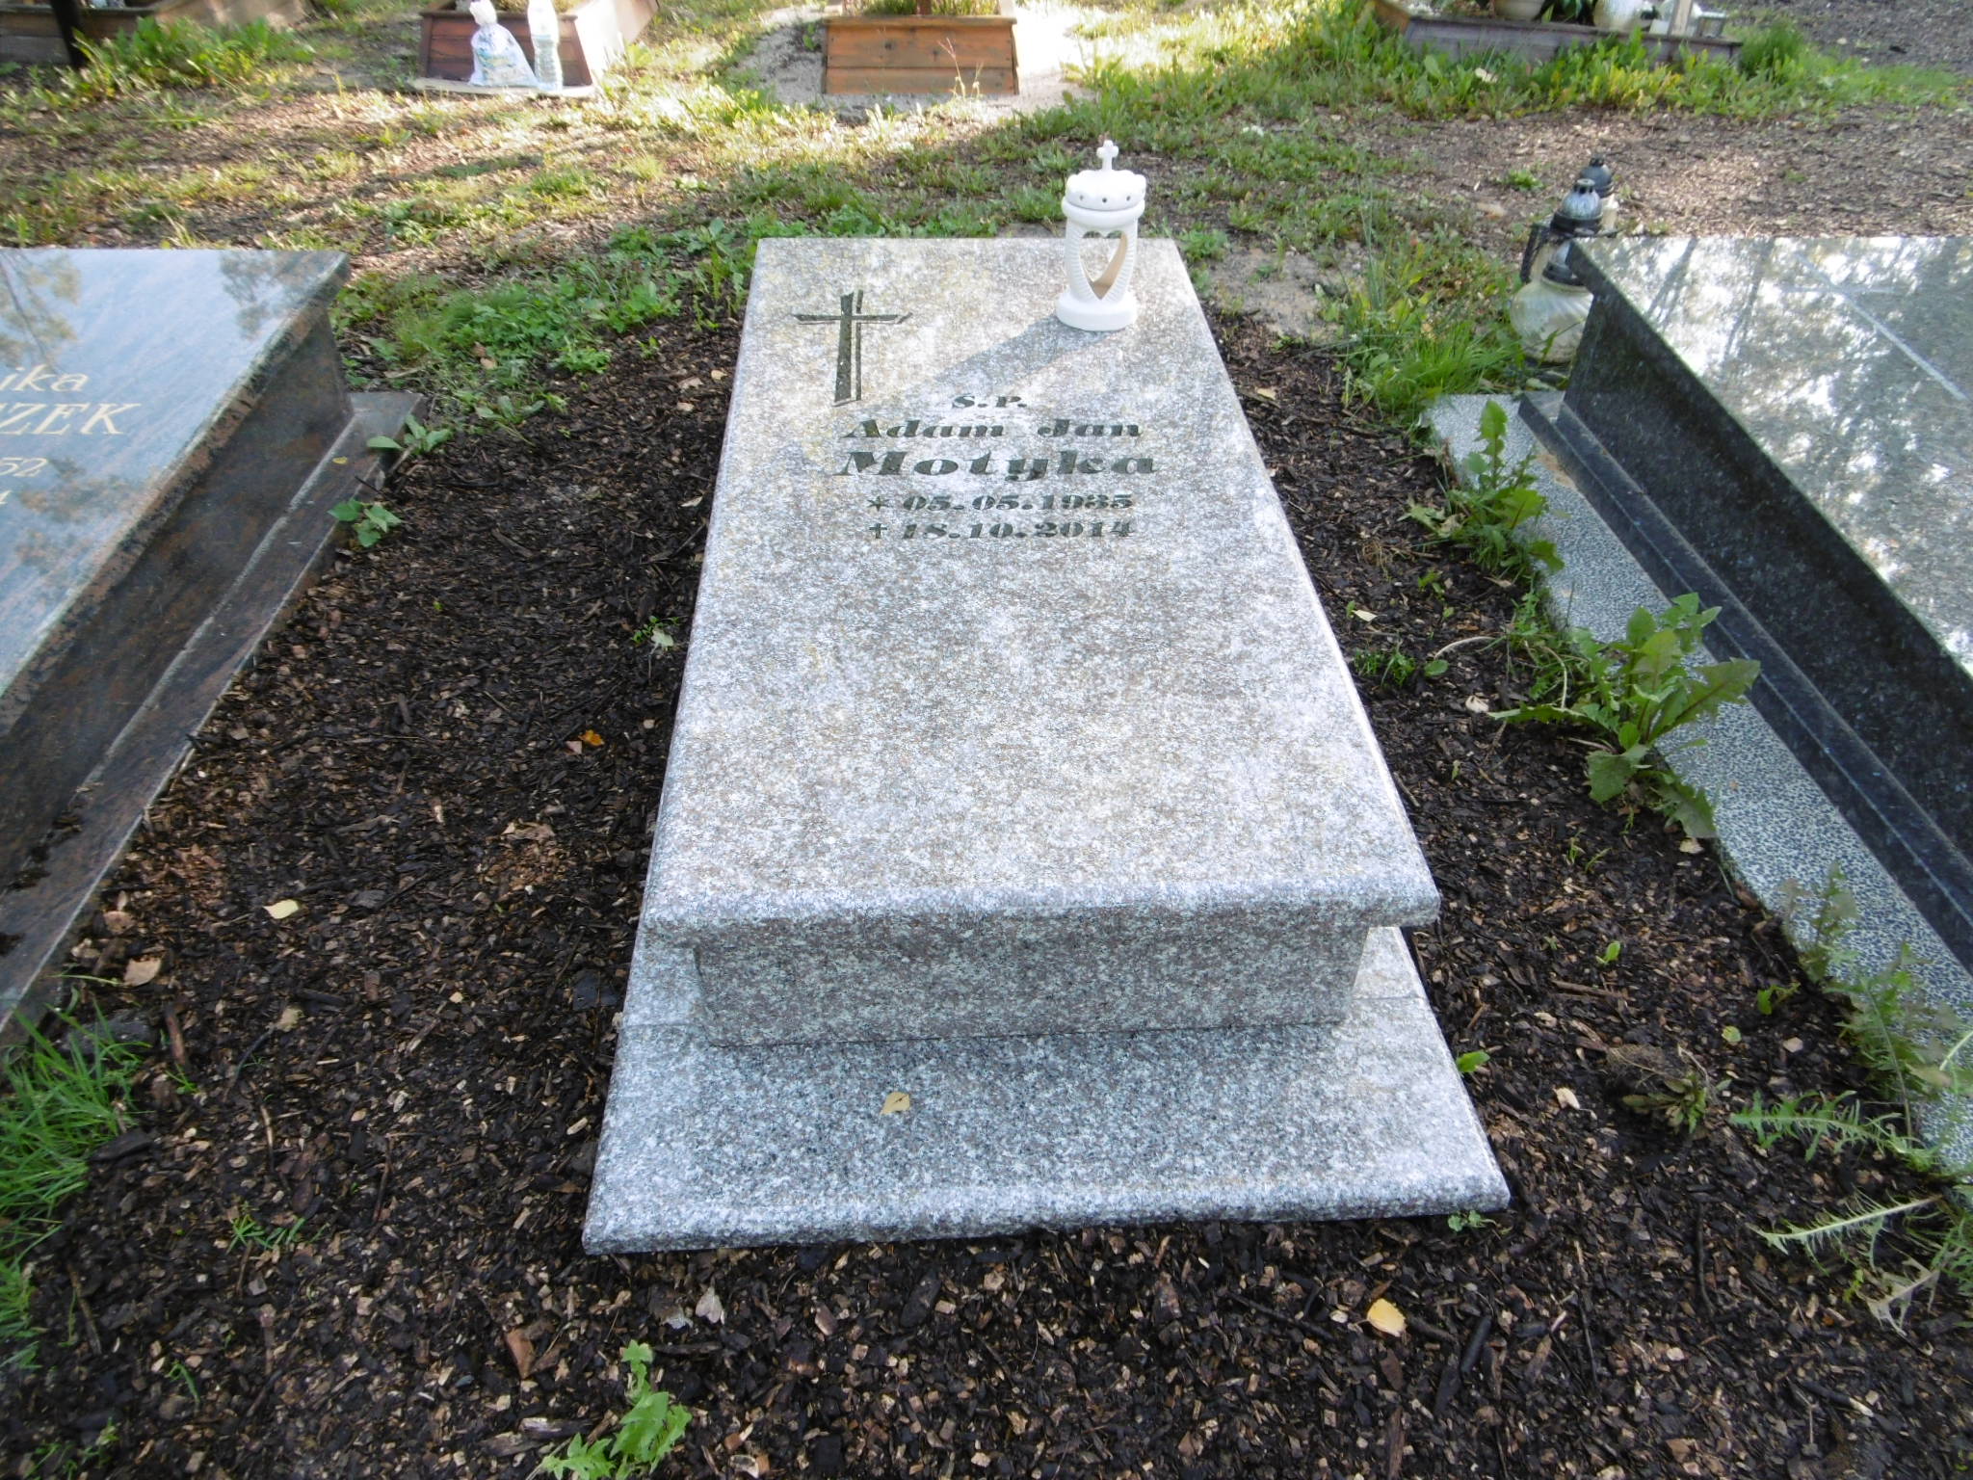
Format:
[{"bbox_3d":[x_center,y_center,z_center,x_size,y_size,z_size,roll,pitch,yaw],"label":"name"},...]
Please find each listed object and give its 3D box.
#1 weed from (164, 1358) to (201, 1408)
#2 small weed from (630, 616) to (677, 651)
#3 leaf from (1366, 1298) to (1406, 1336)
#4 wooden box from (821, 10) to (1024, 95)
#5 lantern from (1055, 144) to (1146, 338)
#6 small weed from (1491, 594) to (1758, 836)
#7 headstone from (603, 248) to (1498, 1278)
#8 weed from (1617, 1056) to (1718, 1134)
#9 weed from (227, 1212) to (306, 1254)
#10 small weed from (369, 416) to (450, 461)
[{"bbox_3d":[-0.793,0.635,1.351,0.028,0.030,0.036,-1,39,-4],"label":"weed"},{"bbox_3d":[-0.537,-0.177,2.200,0.075,0.026,0.065,-1,39,-3],"label":"small weed"},{"bbox_3d":[0.388,0.557,1.326,0.038,0.008,0.028,28,46,29],"label":"leaf"},{"bbox_3d":[-0.269,-2.770,5.261,0.697,0.250,1.200,-1,39,-3],"label":"wooden box"},{"bbox_3d":[0.198,-0.852,2.296,0.145,0.287,0.145,-1,39,-3],"label":"lantern"},{"bbox_3d":[0.991,-0.049,2.179,0.360,0.200,0.370,-1,39,-4],"label":"small weed"},{"bbox_3d":[0.013,-0.249,2.038,0.940,0.378,1.946,-1,39,-3],"label":"headstone"},{"bbox_3d":[0.836,0.435,1.681,0.105,0.050,0.095,-1,39,-4],"label":"weed"},{"bbox_3d":[-0.778,0.533,1.480,0.076,0.030,0.045,-1,39,-4],"label":"weed"},{"bbox_3d":[-1.139,-0.600,2.695,0.152,0.050,0.110,-1,39,-3],"label":"small weed"}]

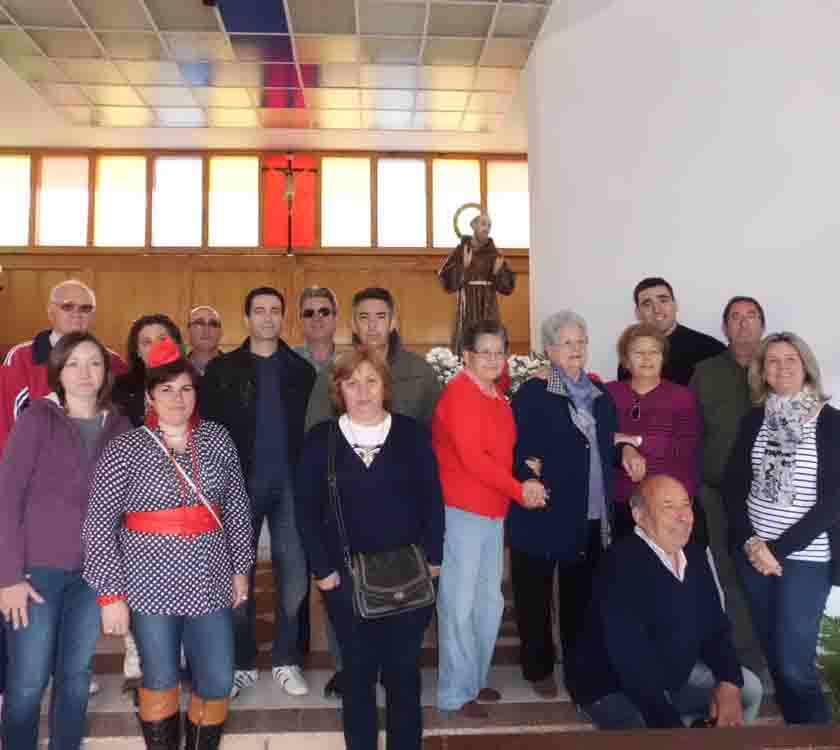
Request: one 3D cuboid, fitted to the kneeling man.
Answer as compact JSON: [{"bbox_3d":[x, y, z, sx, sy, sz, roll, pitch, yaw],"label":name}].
[{"bbox_3d":[0.871,0.881,2.644,0.600,1.070,0.580,1,-4,-20],"label":"kneeling man"}]

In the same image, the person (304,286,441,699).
[{"bbox_3d":[-0.202,0.491,3.264,0.580,1.745,0.360,-1,-4,0],"label":"person"}]

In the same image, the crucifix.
[{"bbox_3d":[-1.534,-2.020,8.900,0.660,1.240,0.140,0,-4,-3],"label":"crucifix"}]

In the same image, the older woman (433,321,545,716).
[{"bbox_3d":[0.264,0.558,3.068,0.450,1.575,0.390,3,-5,-42],"label":"older woman"}]

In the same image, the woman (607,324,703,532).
[{"bbox_3d":[1.050,0.558,3.348,0.470,1.600,0.340,-1,-4,8],"label":"woman"}]

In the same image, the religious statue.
[{"bbox_3d":[0.324,-0.467,4.300,0.460,1.000,0.360,1,-4,-20],"label":"religious statue"}]

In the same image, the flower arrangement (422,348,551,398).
[{"bbox_3d":[0.382,-0.003,4.250,0.740,0.340,0.450,0,-4,-3],"label":"flower arrangement"}]

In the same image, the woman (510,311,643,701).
[{"bbox_3d":[0.630,0.537,3.210,0.520,1.630,0.420,2,-5,-30],"label":"woman"}]

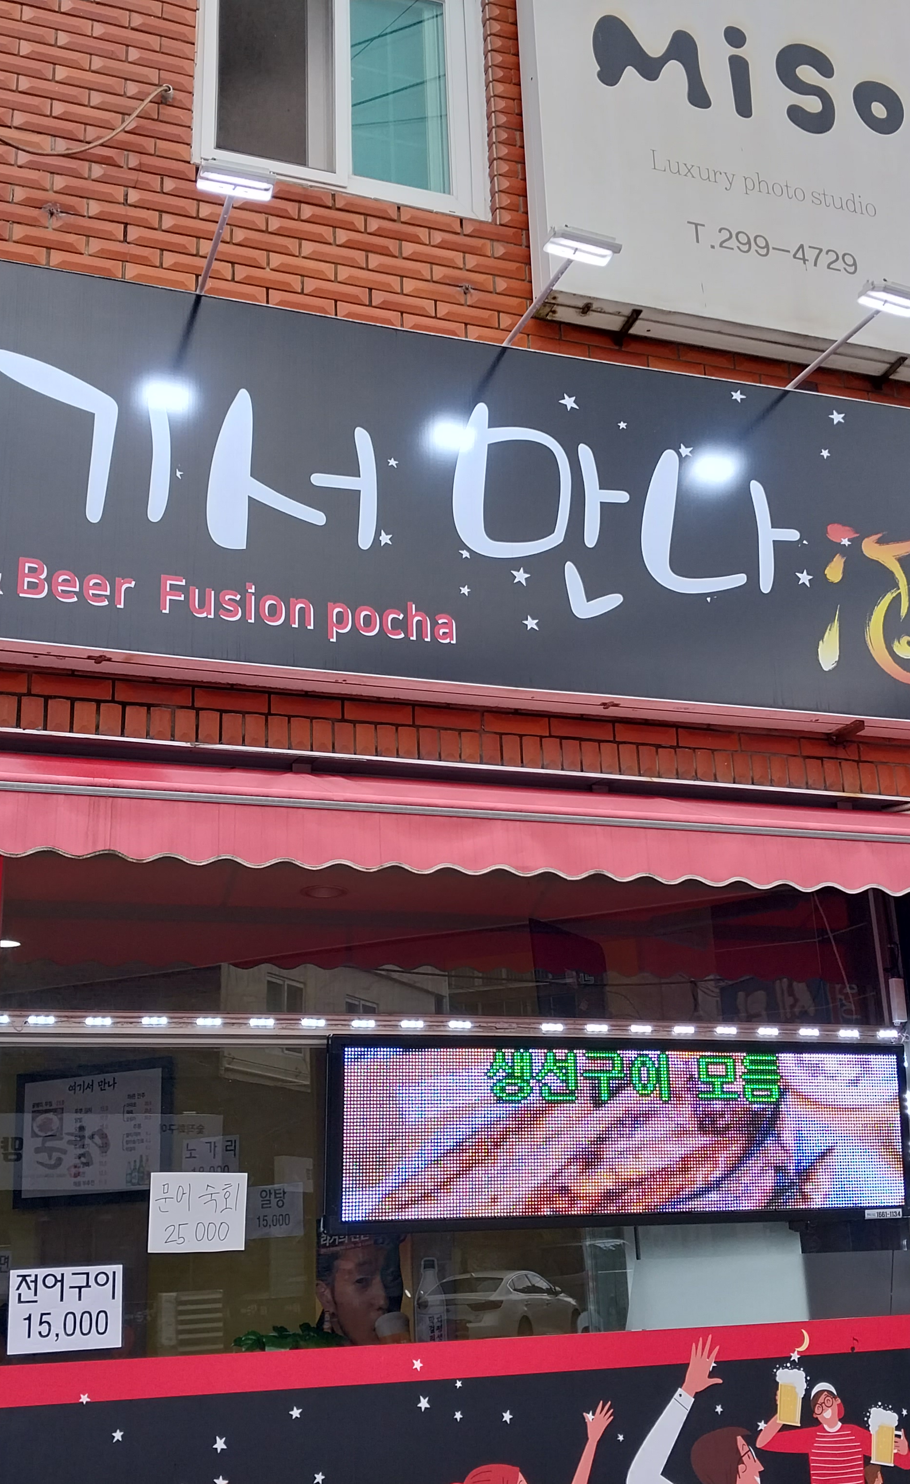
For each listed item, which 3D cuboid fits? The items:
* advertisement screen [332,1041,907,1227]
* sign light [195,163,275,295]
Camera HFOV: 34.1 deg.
[{"bbox_3d":[0.564,1.215,4.637,1.995,0.550,0.080,4,-14,-19],"label":"advertisement screen"},{"bbox_3d":[-0.705,-1.472,4.354,0.210,0.100,0.645,4,-18,-19],"label":"sign light"}]

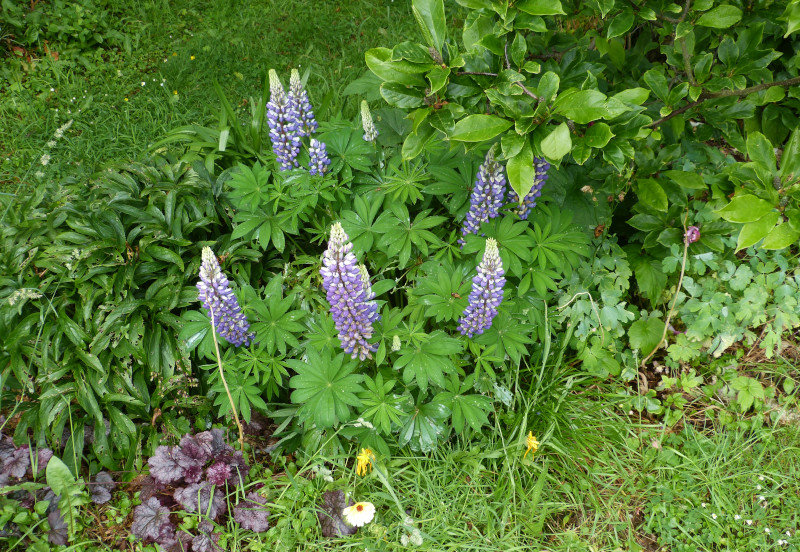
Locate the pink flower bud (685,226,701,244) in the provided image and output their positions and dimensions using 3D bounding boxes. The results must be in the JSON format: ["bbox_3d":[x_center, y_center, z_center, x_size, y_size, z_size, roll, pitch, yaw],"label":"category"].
[{"bbox_3d":[0.673,-0.093,2.020,0.036,0.038,0.036,0,36,0],"label":"pink flower bud"}]

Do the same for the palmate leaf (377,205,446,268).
[{"bbox_3d":[0.027,-0.076,1.740,0.139,0.040,0.122,0,73,1],"label":"palmate leaf"}]

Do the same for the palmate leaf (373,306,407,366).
[{"bbox_3d":[-0.035,0.120,1.740,0.100,0.045,0.115,0,50,0],"label":"palmate leaf"}]

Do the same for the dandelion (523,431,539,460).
[{"bbox_3d":[0.260,0.338,1.750,0.035,0.050,0.036,0,36,0],"label":"dandelion"}]

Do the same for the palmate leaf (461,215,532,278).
[{"bbox_3d":[0.205,-0.065,1.870,0.153,0.045,0.145,0,50,0],"label":"palmate leaf"}]

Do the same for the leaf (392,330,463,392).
[{"bbox_3d":[0.055,0.171,1.760,0.140,0.045,0.132,0,50,0],"label":"leaf"}]

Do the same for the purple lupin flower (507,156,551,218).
[{"bbox_3d":[0.300,-0.220,2.020,0.068,0.190,0.068,11,35,-8],"label":"purple lupin flower"}]

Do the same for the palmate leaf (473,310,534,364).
[{"bbox_3d":[0.209,0.124,1.770,0.126,0.045,0.115,0,50,0],"label":"palmate leaf"}]

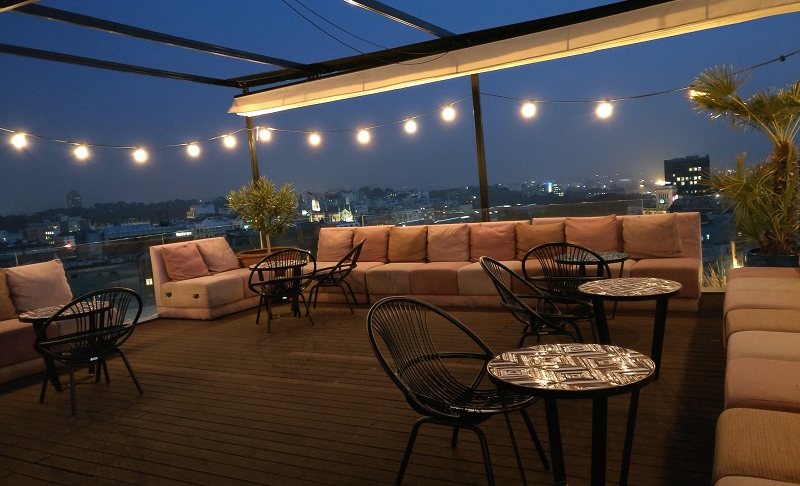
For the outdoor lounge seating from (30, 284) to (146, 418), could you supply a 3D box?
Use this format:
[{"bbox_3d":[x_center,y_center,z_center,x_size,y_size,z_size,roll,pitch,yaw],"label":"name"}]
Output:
[{"bbox_3d":[-2.366,0.767,4.941,0.818,0.888,0.755,1,8,43],"label":"outdoor lounge seating"}]

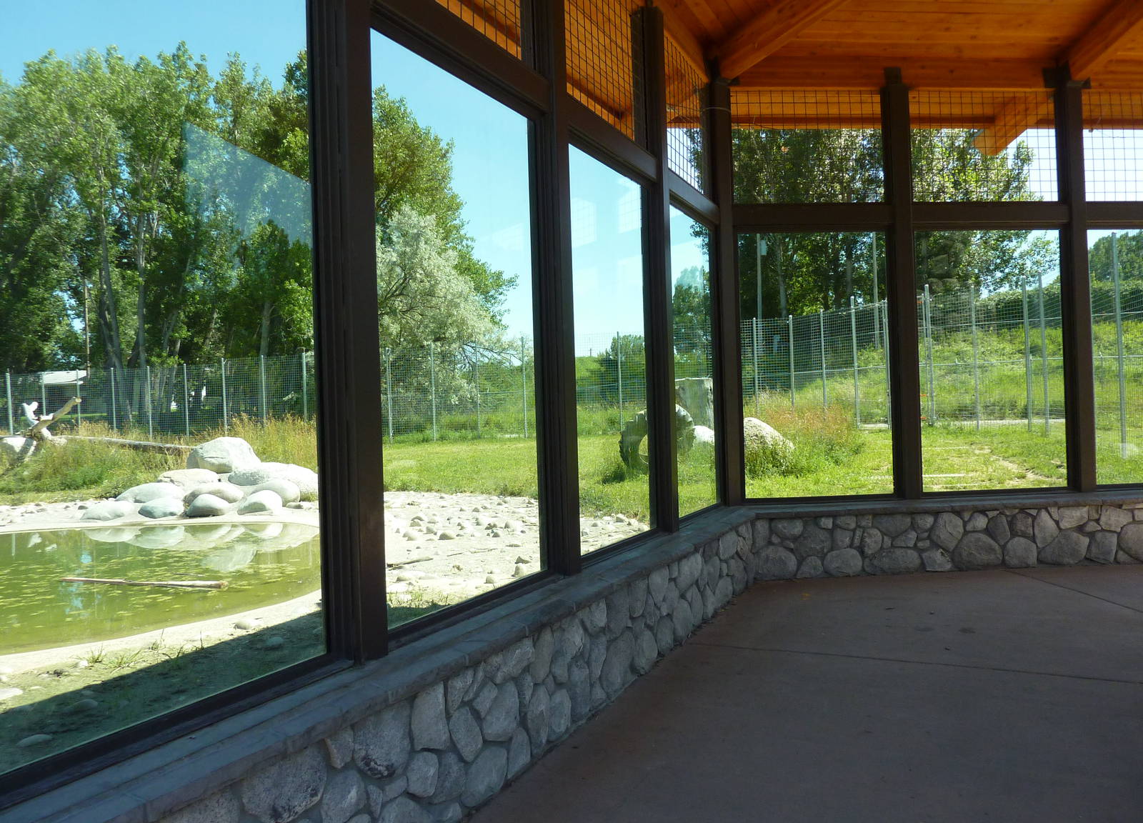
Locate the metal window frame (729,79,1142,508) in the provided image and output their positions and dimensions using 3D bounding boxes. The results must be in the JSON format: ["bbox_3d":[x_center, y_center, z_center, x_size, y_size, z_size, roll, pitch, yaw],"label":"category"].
[{"bbox_3d":[3.181,-1.119,7.323,3.682,3.766,0.184,-2,0,-4],"label":"metal window frame"}]

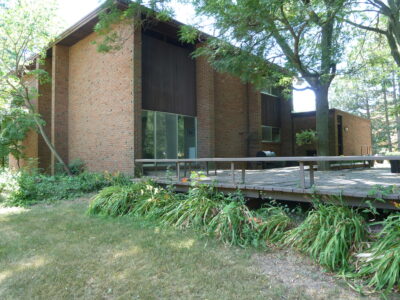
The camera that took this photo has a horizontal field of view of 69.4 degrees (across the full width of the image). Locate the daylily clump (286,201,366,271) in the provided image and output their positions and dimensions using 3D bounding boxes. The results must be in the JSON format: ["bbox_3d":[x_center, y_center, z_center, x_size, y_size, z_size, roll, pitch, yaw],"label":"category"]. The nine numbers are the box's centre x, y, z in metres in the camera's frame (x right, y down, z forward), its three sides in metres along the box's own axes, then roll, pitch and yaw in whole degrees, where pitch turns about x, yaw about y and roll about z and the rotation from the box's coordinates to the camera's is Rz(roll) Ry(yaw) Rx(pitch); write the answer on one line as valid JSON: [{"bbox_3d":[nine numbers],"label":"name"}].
[{"bbox_3d":[1.410,0.885,3.270,0.880,0.600,0.820,-2,-3,41],"label":"daylily clump"}]

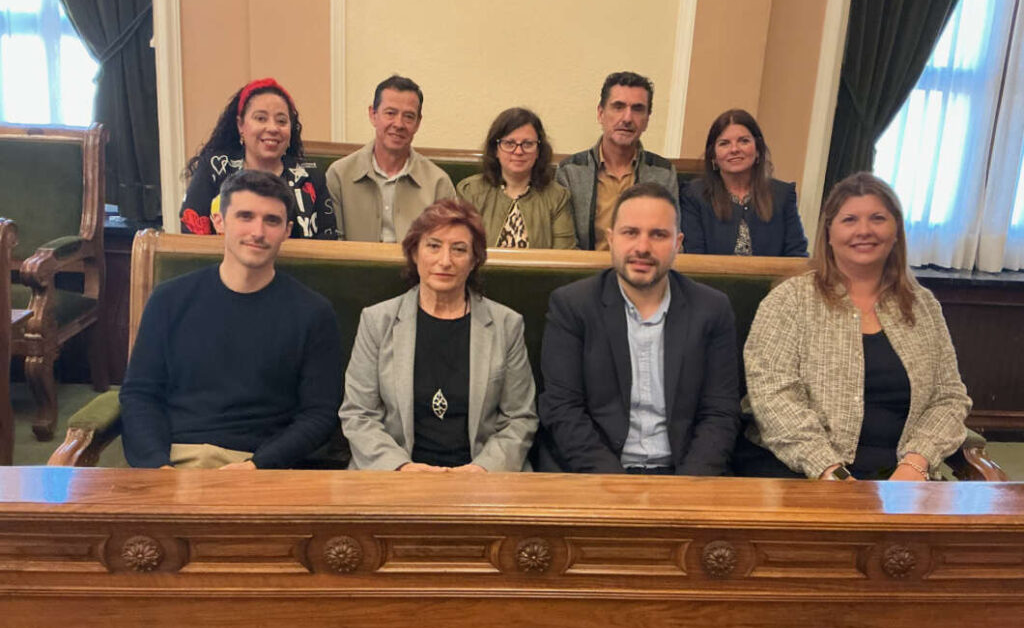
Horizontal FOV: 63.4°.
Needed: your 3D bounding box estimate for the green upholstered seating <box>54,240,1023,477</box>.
[{"bbox_3d":[0.062,0.377,2.145,2.160,1.045,0.640,2,14,-4],"label":"green upholstered seating"}]

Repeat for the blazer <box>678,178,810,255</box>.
[{"bbox_3d":[0.809,-0.224,2.934,0.452,0.520,0.330,4,14,5],"label":"blazer"}]

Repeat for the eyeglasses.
[{"bbox_3d":[0.017,-0.572,2.813,0.142,0.045,0.140,3,14,-2],"label":"eyeglasses"}]

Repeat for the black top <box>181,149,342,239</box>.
[{"bbox_3d":[-0.822,-0.253,2.711,0.487,0.530,0.350,-2,15,-18],"label":"black top"}]

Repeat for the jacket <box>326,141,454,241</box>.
[{"bbox_3d":[-0.409,-0.299,2.832,0.441,0.570,0.340,1,14,-6],"label":"jacket"}]

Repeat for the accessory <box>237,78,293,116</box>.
[{"bbox_3d":[-0.776,-0.682,2.617,0.175,0.130,0.100,-1,14,-28],"label":"accessory"}]

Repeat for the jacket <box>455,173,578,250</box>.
[{"bbox_3d":[0.011,-0.237,2.866,0.423,0.500,0.320,2,14,-2],"label":"jacket"}]

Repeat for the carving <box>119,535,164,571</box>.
[{"bbox_3d":[-0.602,0.390,1.348,0.062,0.060,0.023,2,14,-4],"label":"carving"}]

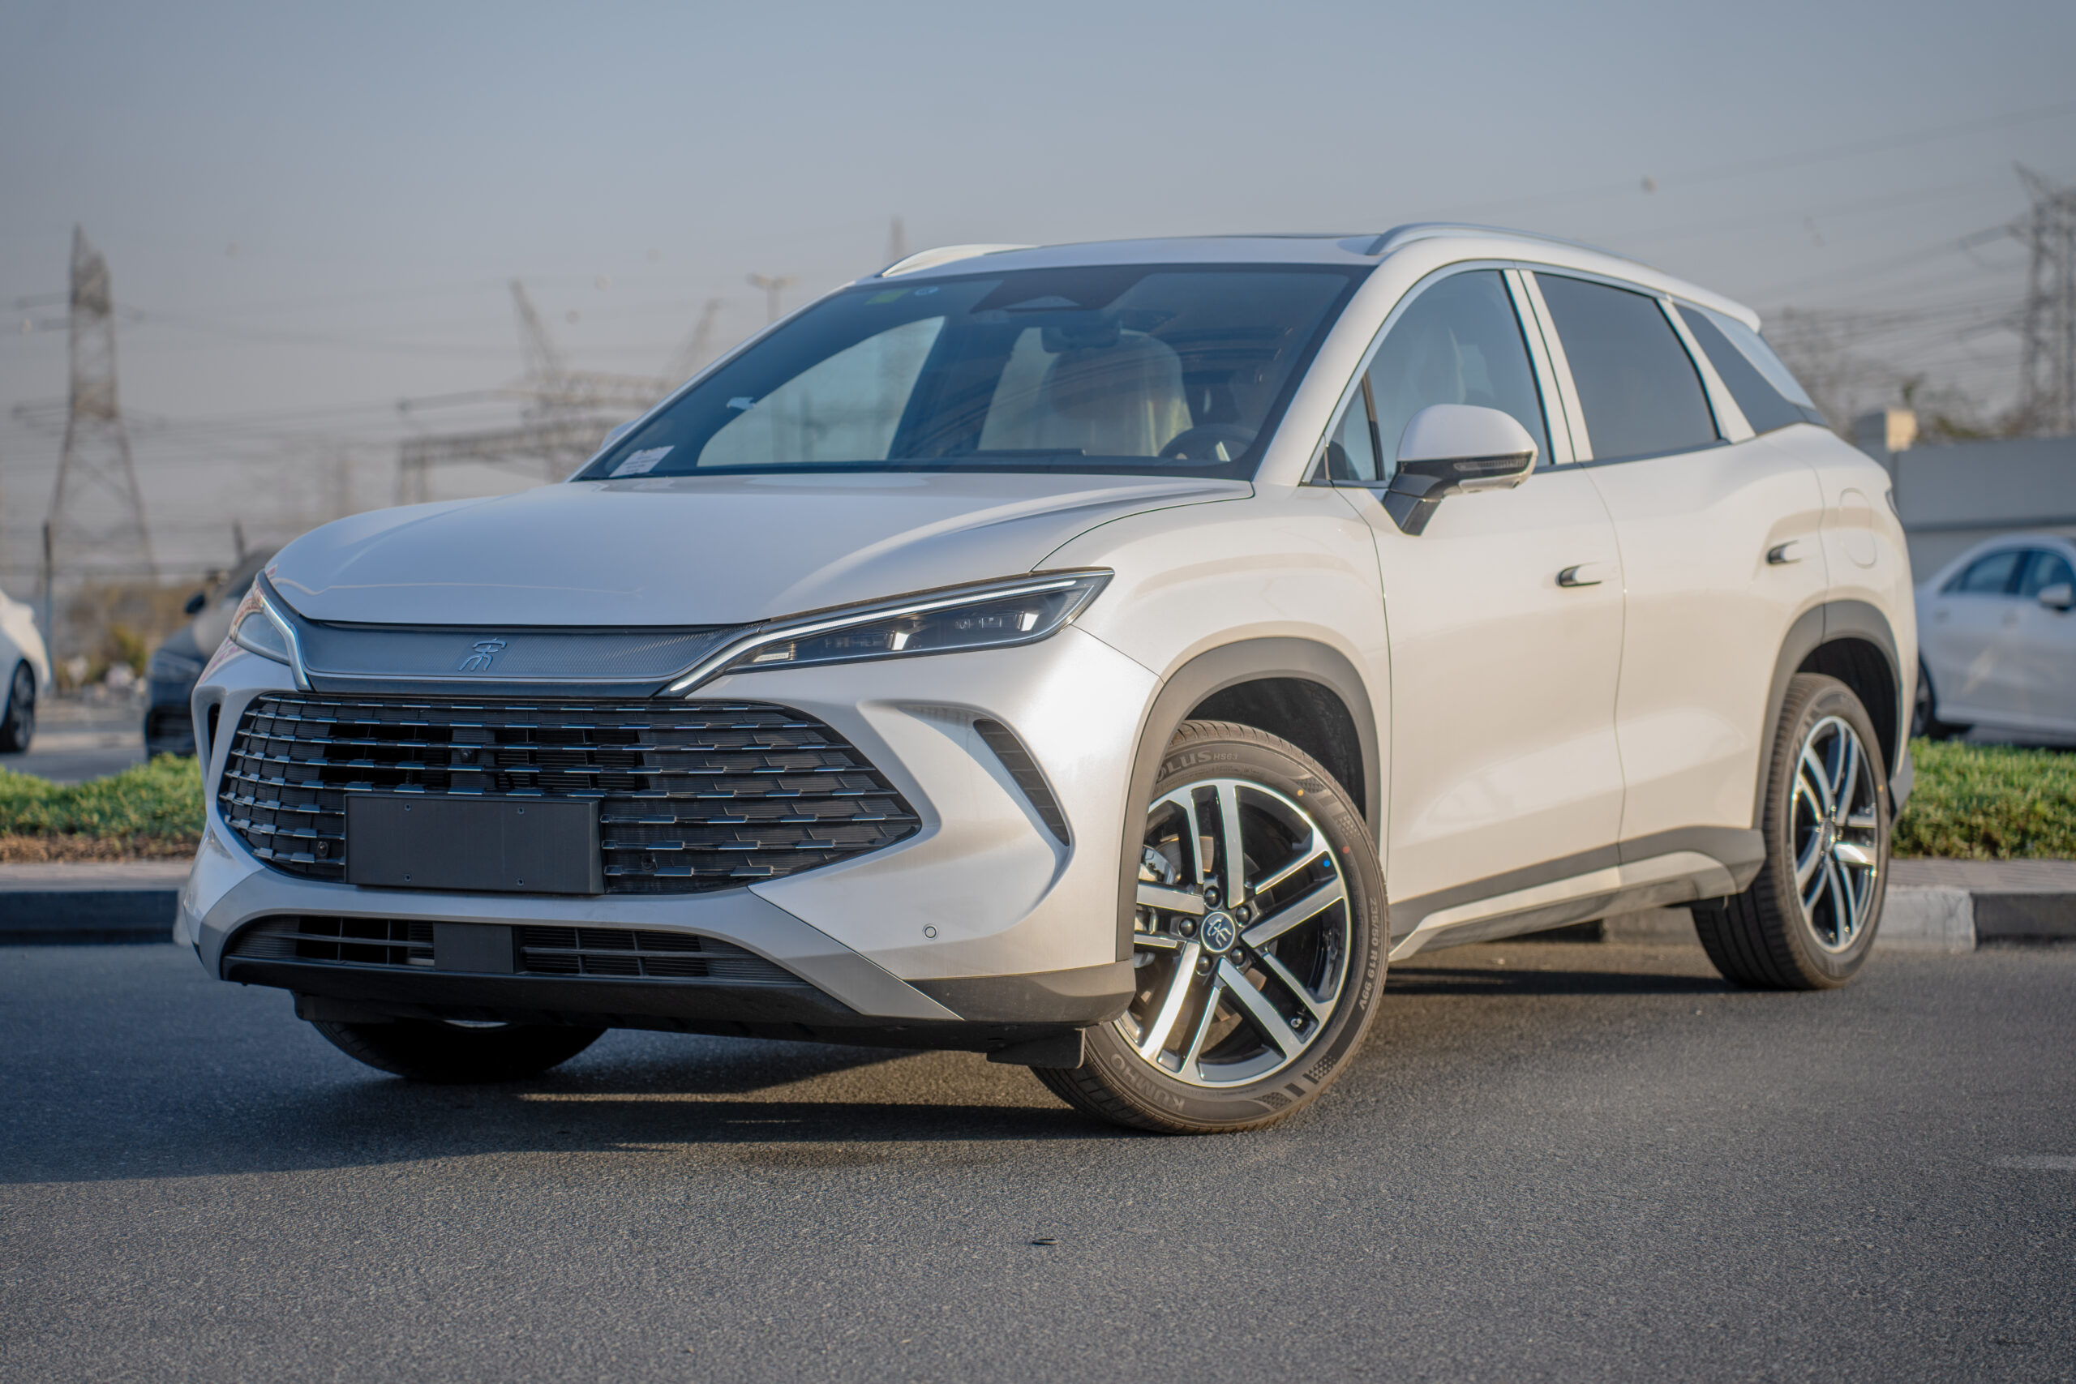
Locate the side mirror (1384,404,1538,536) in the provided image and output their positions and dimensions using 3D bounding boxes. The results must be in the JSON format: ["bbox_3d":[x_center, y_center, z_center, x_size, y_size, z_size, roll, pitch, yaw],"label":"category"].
[{"bbox_3d":[0.755,-0.397,7.759,0.250,0.235,0.200,1,2,31],"label":"side mirror"}]

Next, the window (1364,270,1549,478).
[{"bbox_3d":[0.801,-0.633,8.515,0.060,0.499,0.940,-30,-14,29],"label":"window"}]

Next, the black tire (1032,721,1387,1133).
[{"bbox_3d":[0.267,0.409,7.501,0.715,0.710,0.240,-2,2,-34],"label":"black tire"}]

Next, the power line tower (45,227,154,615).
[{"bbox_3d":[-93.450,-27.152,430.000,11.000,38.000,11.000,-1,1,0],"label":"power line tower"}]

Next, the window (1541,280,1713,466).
[{"bbox_3d":[1.253,-0.691,9.279,0.060,0.445,0.756,-30,-14,29],"label":"window"}]

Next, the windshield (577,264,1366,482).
[{"bbox_3d":[-0.089,-0.613,8.252,1.470,0.150,0.940,1,32,31],"label":"windshield"}]

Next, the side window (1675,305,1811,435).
[{"bbox_3d":[1.616,-0.721,9.761,0.080,0.310,0.660,-17,-7,25],"label":"side window"}]

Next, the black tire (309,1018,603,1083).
[{"bbox_3d":[-1.104,0.407,8.343,0.715,0.710,0.240,-2,2,-34],"label":"black tire"}]

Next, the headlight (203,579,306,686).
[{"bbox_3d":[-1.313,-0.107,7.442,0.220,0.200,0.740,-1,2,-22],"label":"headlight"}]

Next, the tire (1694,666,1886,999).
[{"bbox_3d":[1.722,0.323,9.870,0.240,0.710,0.715,0,2,32],"label":"tire"}]

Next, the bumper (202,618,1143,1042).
[{"bbox_3d":[-0.755,0.212,7.155,1.900,0.660,0.600,1,2,31],"label":"bumper"}]

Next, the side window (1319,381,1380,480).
[{"bbox_3d":[0.561,-0.487,8.005,0.040,0.233,0.396,-30,-14,29],"label":"side window"}]

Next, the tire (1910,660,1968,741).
[{"bbox_3d":[5.974,0.049,29.200,0.220,0.660,0.660,-2,2,-21],"label":"tire"}]

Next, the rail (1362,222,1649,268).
[{"bbox_3d":[1.042,-0.906,9.049,0.080,0.110,1.620,1,2,31],"label":"rail"}]

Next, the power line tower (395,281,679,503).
[{"bbox_3d":[-49.749,-26.830,430.000,28.500,28.000,8.000,0,2,-7],"label":"power line tower"}]

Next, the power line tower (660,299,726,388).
[{"bbox_3d":[-32.027,-22.410,400.000,6.500,28.000,6.500,-1,1,0],"label":"power line tower"}]

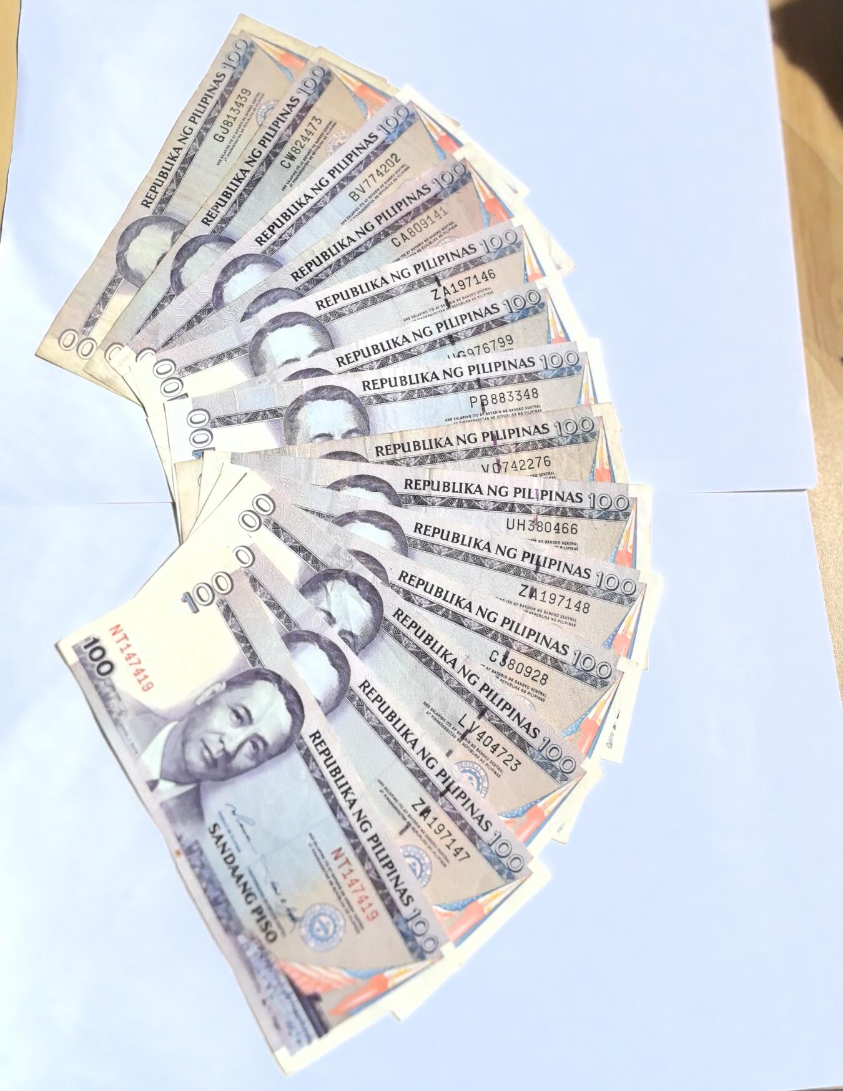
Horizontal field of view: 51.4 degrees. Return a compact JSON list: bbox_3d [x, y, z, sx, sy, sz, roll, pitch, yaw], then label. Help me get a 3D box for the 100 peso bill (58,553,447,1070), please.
[{"bbox_3d":[-0.056,0.085,0.293,0.066,0.003,0.160,-31,81,-6],"label":"100 peso bill"}]

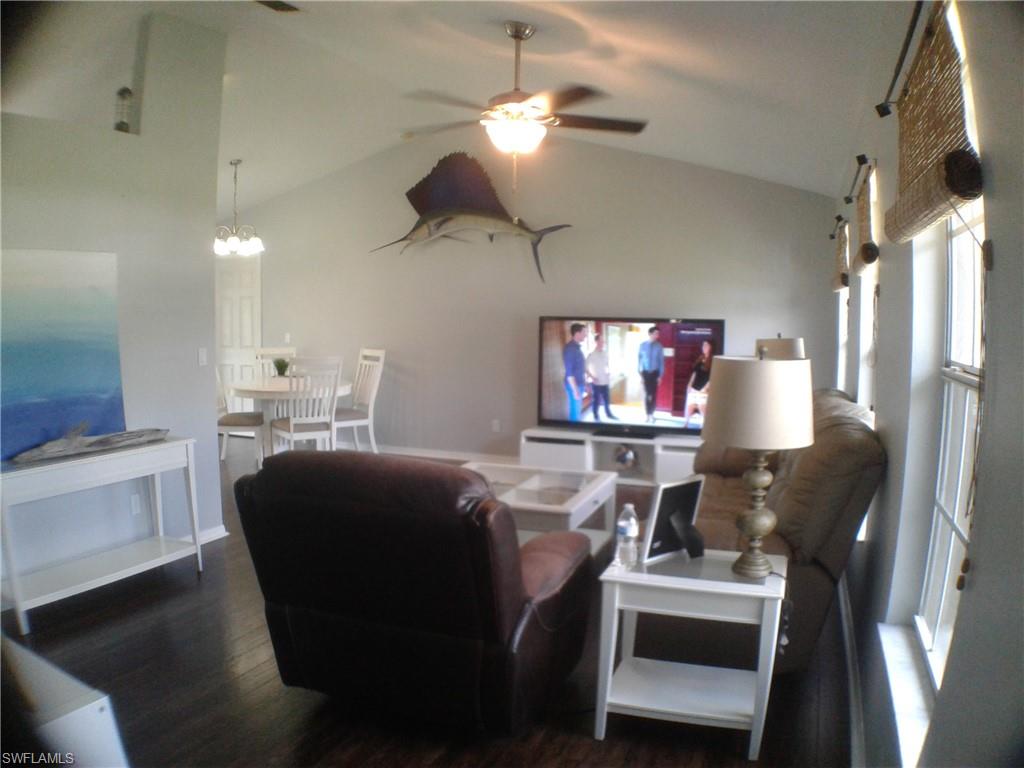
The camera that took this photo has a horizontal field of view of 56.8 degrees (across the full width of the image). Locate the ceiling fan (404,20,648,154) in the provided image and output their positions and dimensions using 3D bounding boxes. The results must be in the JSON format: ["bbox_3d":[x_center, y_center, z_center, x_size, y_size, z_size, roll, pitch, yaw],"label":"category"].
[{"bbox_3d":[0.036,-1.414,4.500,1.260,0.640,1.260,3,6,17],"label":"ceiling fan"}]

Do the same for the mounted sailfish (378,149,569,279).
[{"bbox_3d":[-0.364,-1.469,8.300,1.820,1.120,0.280,3,6,17],"label":"mounted sailfish"}]

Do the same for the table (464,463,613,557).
[{"bbox_3d":[-0.007,0.745,4.800,0.910,0.500,0.910,2,6,18],"label":"table"}]

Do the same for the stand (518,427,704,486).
[{"bbox_3d":[0.865,0.566,7.100,1.570,0.370,0.400,2,6,18],"label":"stand"}]

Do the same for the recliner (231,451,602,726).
[{"bbox_3d":[-0.348,0.662,3.726,1.000,0.970,0.980,3,6,17],"label":"recliner"}]

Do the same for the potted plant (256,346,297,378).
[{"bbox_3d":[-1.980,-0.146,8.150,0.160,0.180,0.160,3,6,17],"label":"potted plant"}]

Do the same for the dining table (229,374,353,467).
[{"bbox_3d":[-1.879,0.344,8.050,1.040,0.750,1.040,1,5,0],"label":"dining table"}]

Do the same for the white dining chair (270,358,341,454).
[{"bbox_3d":[-1.560,0.268,7.150,0.440,0.940,0.500,-3,7,-31],"label":"white dining chair"}]

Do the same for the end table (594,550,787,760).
[{"bbox_3d":[0.559,0.828,2.930,0.535,0.540,0.360,2,6,18],"label":"end table"}]

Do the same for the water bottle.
[{"bbox_3d":[0.359,0.469,2.930,0.067,0.207,0.067,2,6,18],"label":"water bottle"}]

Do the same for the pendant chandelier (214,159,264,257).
[{"bbox_3d":[-2.289,-1.482,7.950,0.440,0.820,0.440,3,6,17],"label":"pendant chandelier"}]

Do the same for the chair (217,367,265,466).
[{"bbox_3d":[-2.154,0.223,7.400,0.500,0.920,0.440,-1,6,-13],"label":"chair"}]

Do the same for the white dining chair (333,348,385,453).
[{"bbox_3d":[-1.391,0.163,8.550,0.530,0.980,0.460,-3,7,-39],"label":"white dining chair"}]

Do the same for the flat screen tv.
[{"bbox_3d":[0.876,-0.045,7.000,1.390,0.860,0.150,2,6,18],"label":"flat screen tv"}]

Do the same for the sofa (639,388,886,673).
[{"bbox_3d":[1.182,0.566,4.450,0.920,0.950,1.950,2,6,18],"label":"sofa"}]

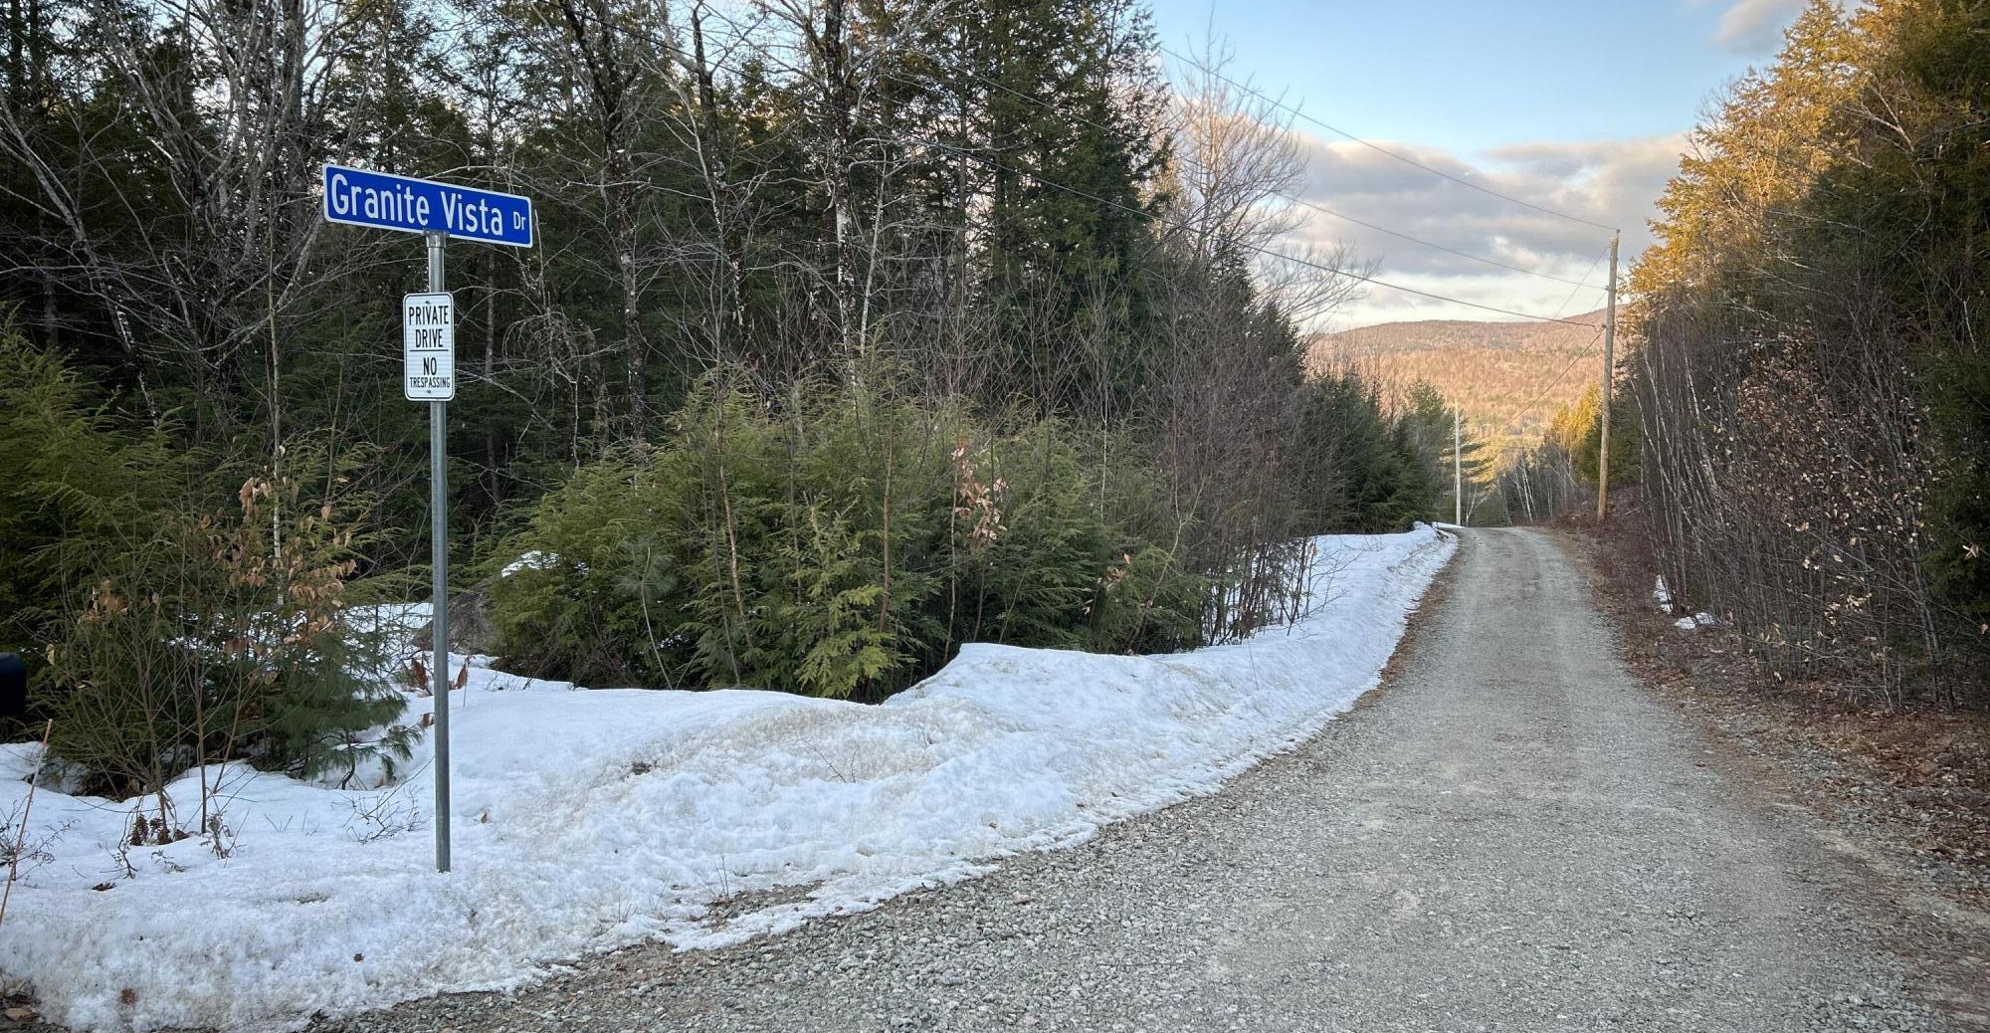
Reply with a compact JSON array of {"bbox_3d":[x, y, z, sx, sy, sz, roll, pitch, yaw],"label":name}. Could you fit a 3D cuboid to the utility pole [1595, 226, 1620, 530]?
[{"bbox_3d":[19.753,-4.463,48.000,0.270,9.340,0.270,2,2,0],"label":"utility pole"}]

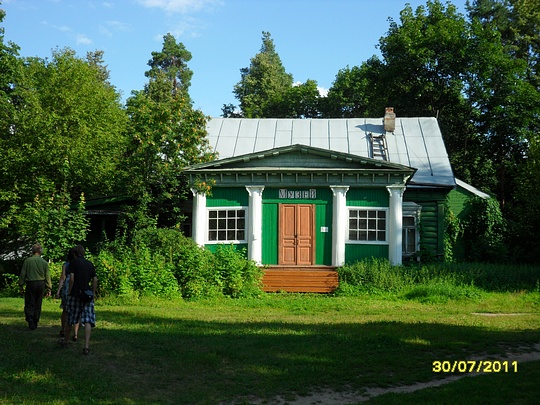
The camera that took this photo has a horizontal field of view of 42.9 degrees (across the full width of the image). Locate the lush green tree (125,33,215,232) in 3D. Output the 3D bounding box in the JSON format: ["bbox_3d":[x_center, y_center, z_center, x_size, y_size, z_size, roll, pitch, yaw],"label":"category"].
[{"bbox_3d":[-3.829,-1.260,26.154,3.400,9.400,3.300,0,-4,3],"label":"lush green tree"}]

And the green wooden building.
[{"bbox_3d":[2.175,-0.130,30.786,12.700,7.800,9.600,0,-4,3],"label":"green wooden building"}]

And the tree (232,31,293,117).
[{"bbox_3d":[-0.439,-3.242,46.344,5.000,16.300,5.000,0,-4,3],"label":"tree"}]

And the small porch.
[{"bbox_3d":[1.127,2.925,25.357,2.800,0.950,1.300,0,-4,3],"label":"small porch"}]

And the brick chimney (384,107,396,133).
[{"bbox_3d":[5.609,-3.808,31.948,0.500,1.200,0.500,0,-4,3],"label":"brick chimney"}]

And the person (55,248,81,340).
[{"bbox_3d":[-3.633,1.652,12.314,0.480,1.650,0.500,1,-4,-14],"label":"person"}]

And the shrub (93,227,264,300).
[{"bbox_3d":[-3.188,2.091,23.912,5.800,2.400,2.700,0,-4,3],"label":"shrub"}]

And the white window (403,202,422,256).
[{"bbox_3d":[5.770,1.104,28.393,1.100,2.250,0.200,0,-4,3],"label":"white window"}]

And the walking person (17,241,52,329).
[{"bbox_3d":[-4.739,1.708,13.814,0.600,1.740,0.400,1,-4,-14],"label":"walking person"}]

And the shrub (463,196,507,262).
[{"bbox_3d":[9.608,1.872,30.745,2.000,3.700,1.900,0,-4,3],"label":"shrub"}]

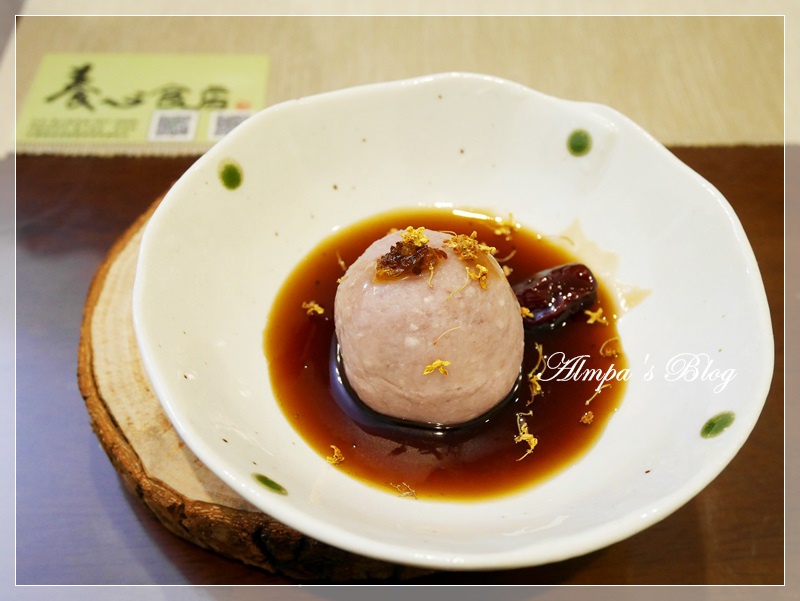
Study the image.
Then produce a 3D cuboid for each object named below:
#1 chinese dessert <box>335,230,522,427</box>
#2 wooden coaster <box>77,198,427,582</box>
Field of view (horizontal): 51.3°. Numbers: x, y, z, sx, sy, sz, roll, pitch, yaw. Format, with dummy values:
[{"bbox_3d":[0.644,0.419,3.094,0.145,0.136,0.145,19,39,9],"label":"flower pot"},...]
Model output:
[{"bbox_3d":[0.007,0.004,0.190,0.043,0.039,0.043,0,51,0],"label":"chinese dessert"},{"bbox_3d":[-0.016,0.008,0.235,0.139,0.021,0.139,0,51,0],"label":"wooden coaster"}]

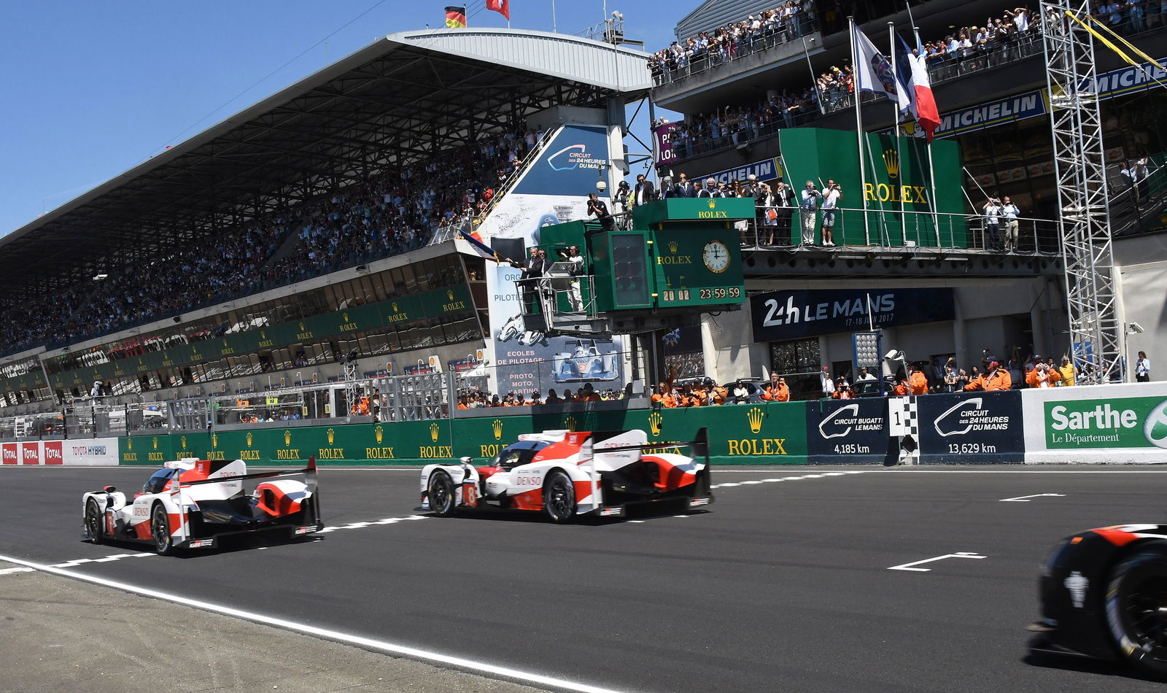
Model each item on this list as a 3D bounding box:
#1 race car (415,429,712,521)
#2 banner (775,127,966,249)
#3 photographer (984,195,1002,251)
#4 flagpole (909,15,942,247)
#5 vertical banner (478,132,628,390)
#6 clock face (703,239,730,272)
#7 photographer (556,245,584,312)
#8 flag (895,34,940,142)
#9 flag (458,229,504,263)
[{"bbox_3d":[-0.494,1.775,19.013,1.900,1.050,4.650,-2,-3,-37],"label":"race car"},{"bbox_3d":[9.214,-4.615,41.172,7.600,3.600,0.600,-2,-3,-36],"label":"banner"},{"bbox_3d":[13.093,-3.941,43.555,0.600,1.740,0.500,-4,-3,17],"label":"photographer"},{"bbox_3d":[10.321,-6.267,40.760,0.130,6.550,0.130,-5,-1,-36],"label":"flagpole"},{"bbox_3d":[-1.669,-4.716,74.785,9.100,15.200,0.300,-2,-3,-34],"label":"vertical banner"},{"bbox_3d":[3.440,-2.339,35.290,0.860,0.860,0.100,-2,-3,-28],"label":"clock face"},{"bbox_3d":[-0.343,-1.814,36.338,0.650,1.750,0.580,-2,-3,-36],"label":"photographer"},{"bbox_3d":[9.828,-7.638,40.030,1.350,3.100,0.600,-3,-3,-10],"label":"flag"},{"bbox_3d":[-2.619,-2.559,34.752,1.150,0.900,0.450,-2,-3,-36],"label":"flag"}]

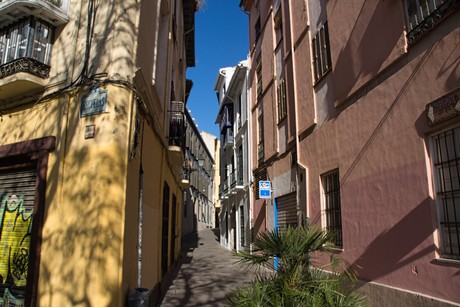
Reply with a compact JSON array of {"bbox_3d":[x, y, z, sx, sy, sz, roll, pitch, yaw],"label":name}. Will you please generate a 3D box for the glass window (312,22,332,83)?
[{"bbox_3d":[2.358,-2.554,8.917,0.140,1.300,0.980,2,-12,-9],"label":"glass window"}]

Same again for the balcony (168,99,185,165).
[{"bbox_3d":[-1.825,-0.582,12.235,0.450,1.450,2.100,1,-12,-4],"label":"balcony"}]

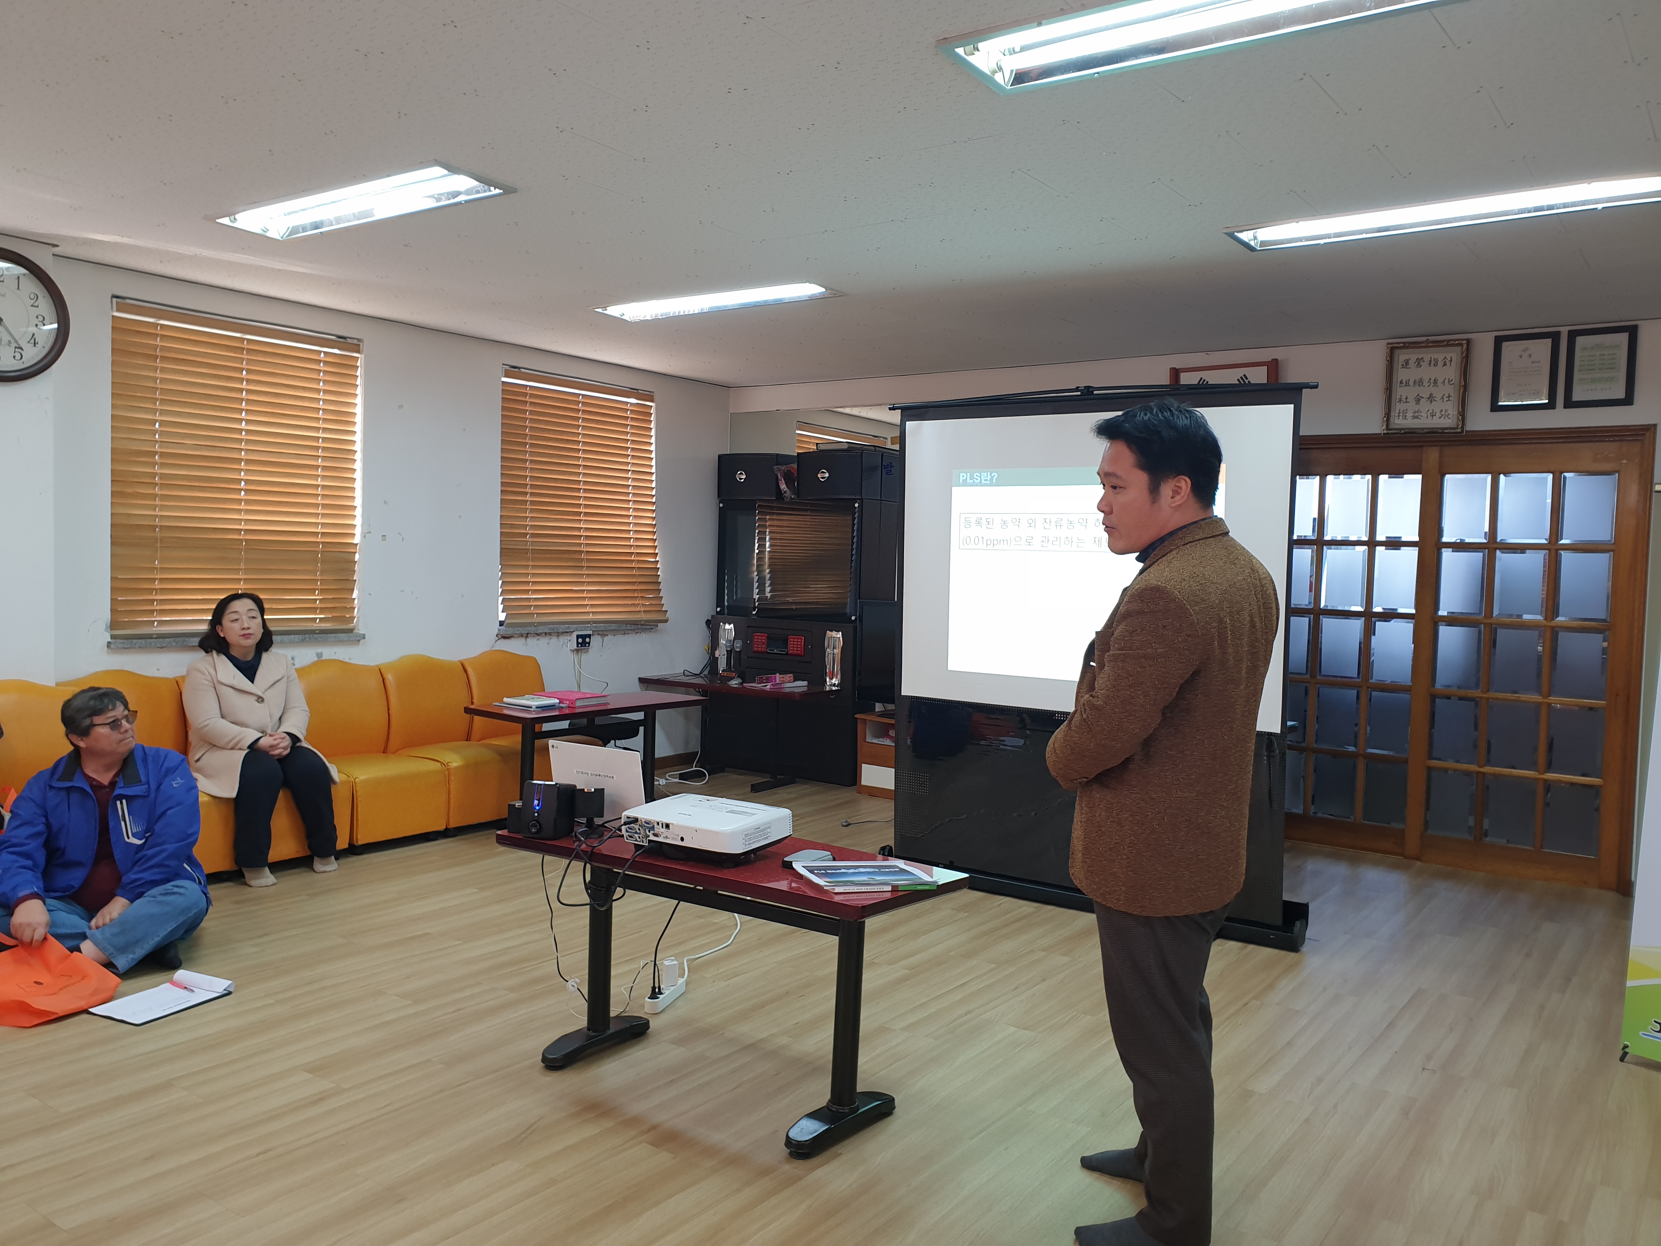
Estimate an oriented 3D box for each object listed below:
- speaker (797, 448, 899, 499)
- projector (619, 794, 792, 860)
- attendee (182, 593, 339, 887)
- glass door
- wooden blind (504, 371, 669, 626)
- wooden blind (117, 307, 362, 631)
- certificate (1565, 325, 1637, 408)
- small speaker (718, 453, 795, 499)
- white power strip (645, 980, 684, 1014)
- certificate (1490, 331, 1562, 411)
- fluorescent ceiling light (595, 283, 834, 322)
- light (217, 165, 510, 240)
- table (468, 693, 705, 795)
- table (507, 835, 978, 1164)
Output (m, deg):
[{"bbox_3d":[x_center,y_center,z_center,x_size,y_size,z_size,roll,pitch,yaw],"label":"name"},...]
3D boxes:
[{"bbox_3d":[0.095,-0.905,7.786,0.490,0.283,0.340,3,3,35],"label":"speaker"},{"bbox_3d":[-0.325,0.539,3.255,0.360,0.100,0.295,3,3,29],"label":"projector"},{"bbox_3d":[-2.430,0.473,5.459,0.662,1.173,0.580,4,4,43],"label":"attendee"},{"bbox_3d":[2.930,0.128,6.113,1.794,2.098,0.130,3,3,35],"label":"glass door"},{"bbox_3d":[-1.462,-0.718,7.510,0.130,1.435,1.283,3,3,35],"label":"wooden blind"},{"bbox_3d":[-2.653,-0.646,5.652,0.060,1.384,1.161,3,3,35],"label":"wooden blind"},{"bbox_3d":[3.417,-1.139,5.538,0.265,0.350,0.025,3,3,35],"label":"certificate"},{"bbox_3d":[-0.480,-0.947,8.155,0.482,0.293,0.220,3,3,35],"label":"small speaker"},{"bbox_3d":[-0.516,1.168,3.912,0.047,0.040,0.225,2,3,15],"label":"white power strip"},{"bbox_3d":[3.218,-1.156,5.776,0.265,0.352,0.030,3,3,35],"label":"certificate"},{"bbox_3d":[-0.525,-1.463,5.611,1.255,0.070,0.320,3,3,35],"label":"fluorescent ceiling light"},{"bbox_3d":[-1.598,-1.417,4.167,1.255,0.070,0.320,3,3,35],"label":"light"},{"bbox_3d":[-1.199,0.730,6.322,0.462,0.649,1.201,3,3,35],"label":"table"},{"bbox_3d":[-0.282,0.904,3.188,1.139,0.642,0.411,3,3,32],"label":"table"}]

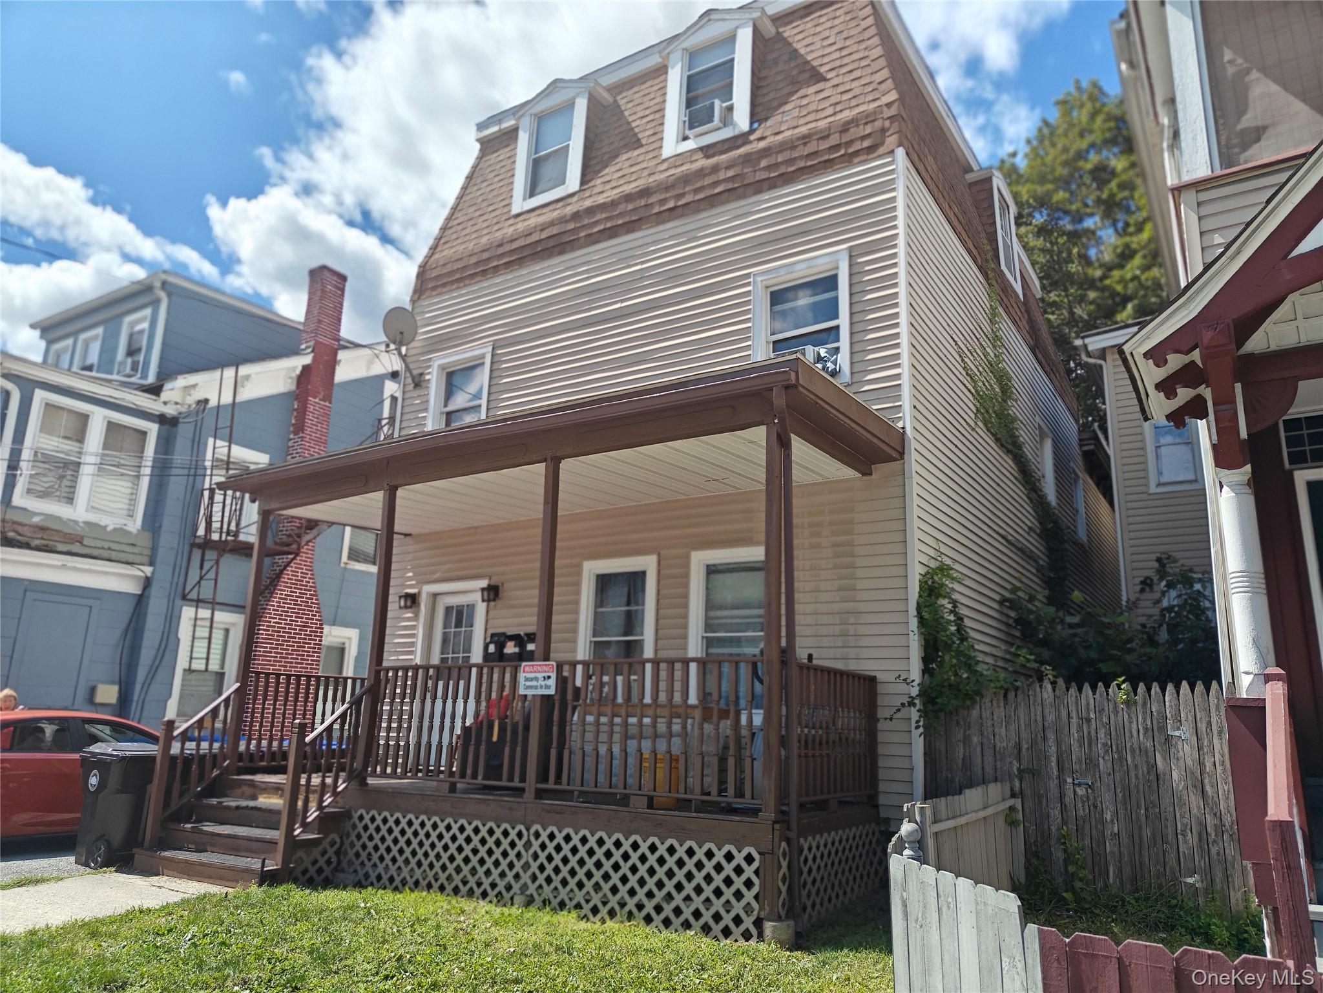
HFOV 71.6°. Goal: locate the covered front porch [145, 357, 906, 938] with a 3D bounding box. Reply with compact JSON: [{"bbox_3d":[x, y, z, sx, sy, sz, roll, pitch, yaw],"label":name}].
[{"bbox_3d":[-1.556,1.453,8.470,6.950,4.120,2.640,-7,-17,33],"label":"covered front porch"}]

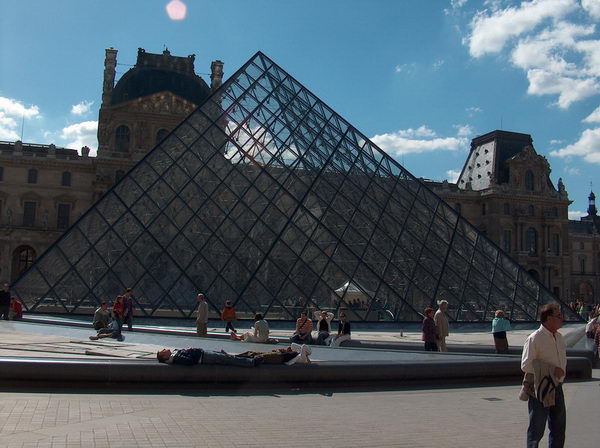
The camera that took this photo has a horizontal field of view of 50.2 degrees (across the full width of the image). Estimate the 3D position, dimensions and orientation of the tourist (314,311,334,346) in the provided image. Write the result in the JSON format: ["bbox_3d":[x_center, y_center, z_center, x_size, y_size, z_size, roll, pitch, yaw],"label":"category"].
[{"bbox_3d":[0.706,3.229,18.828,0.640,1.300,0.750,0,-7,14],"label":"tourist"}]

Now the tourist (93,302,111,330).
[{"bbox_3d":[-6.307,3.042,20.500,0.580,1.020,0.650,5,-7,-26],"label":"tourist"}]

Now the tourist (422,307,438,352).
[{"bbox_3d":[3.373,2.962,16.611,0.360,1.600,0.480,-2,-7,26],"label":"tourist"}]

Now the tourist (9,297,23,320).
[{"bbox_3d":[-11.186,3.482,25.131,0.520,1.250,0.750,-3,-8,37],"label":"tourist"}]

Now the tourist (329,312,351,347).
[{"bbox_3d":[1.149,3.220,18.629,0.520,1.280,0.800,-3,-8,33],"label":"tourist"}]

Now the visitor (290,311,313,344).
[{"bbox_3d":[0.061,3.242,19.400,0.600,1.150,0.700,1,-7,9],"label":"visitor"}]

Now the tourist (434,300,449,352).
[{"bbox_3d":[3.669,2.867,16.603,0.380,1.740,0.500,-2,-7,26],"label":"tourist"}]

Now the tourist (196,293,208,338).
[{"bbox_3d":[-3.000,2.997,19.705,0.400,1.720,0.500,-1,-7,21],"label":"tourist"}]

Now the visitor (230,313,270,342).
[{"bbox_3d":[-1.345,2.813,17.400,1.020,0.800,0.500,-1,-7,25],"label":"visitor"}]

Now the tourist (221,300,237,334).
[{"bbox_3d":[-3.268,4.219,29.117,0.550,1.480,0.450,5,-8,-30],"label":"tourist"}]

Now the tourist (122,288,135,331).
[{"bbox_3d":[-5.583,2.983,20.903,0.420,1.740,0.500,-2,-7,26],"label":"tourist"}]

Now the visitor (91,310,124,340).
[{"bbox_3d":[-4.956,2.613,16.400,0.780,0.770,0.550,0,-7,15],"label":"visitor"}]

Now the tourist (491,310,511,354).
[{"bbox_3d":[5.302,3.078,16.914,0.480,1.540,0.420,-2,-7,27],"label":"tourist"}]

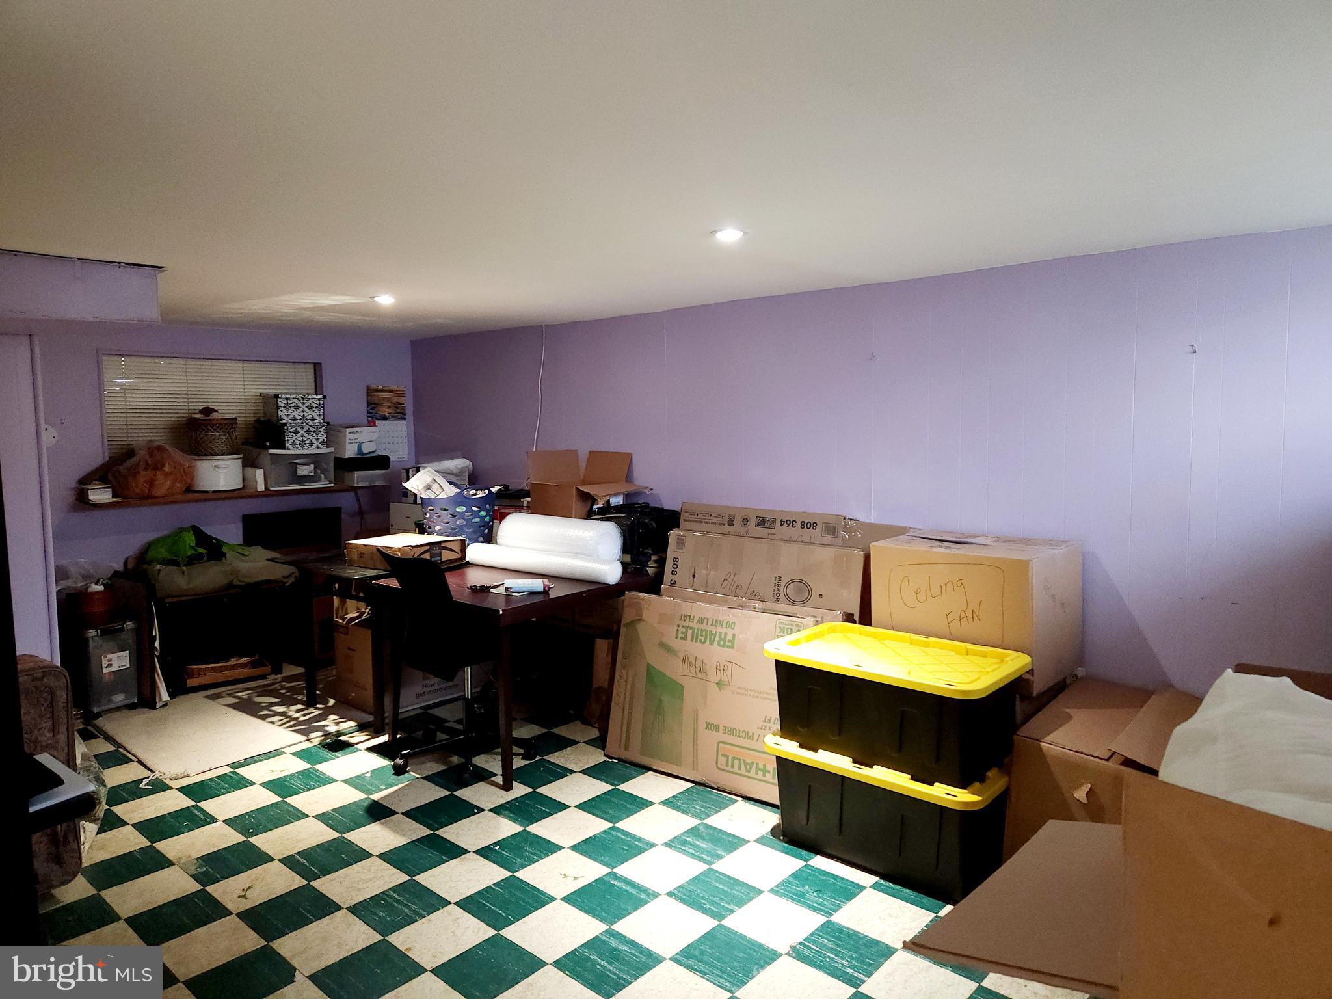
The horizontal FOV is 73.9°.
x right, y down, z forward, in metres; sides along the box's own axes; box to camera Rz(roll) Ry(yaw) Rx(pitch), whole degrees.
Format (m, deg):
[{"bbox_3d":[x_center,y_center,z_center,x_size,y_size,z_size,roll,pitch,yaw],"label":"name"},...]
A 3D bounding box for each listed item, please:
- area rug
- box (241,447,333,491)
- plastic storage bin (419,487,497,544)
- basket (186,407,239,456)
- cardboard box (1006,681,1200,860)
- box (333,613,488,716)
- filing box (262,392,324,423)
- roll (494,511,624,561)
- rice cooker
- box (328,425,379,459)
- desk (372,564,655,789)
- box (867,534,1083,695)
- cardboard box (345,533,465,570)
[{"bbox_3d":[-2.052,1.083,4.533,1.140,0.012,1.270,4,7,42],"label":"area rug"},{"bbox_3d":[-2.291,-0.193,5.380,0.355,0.225,0.390,4,7,42],"label":"box"},{"bbox_3d":[-1.126,0.099,4.798,0.400,0.370,0.400,-4,6,-30],"label":"plastic storage bin"},{"bbox_3d":[-2.613,-0.390,5.103,0.268,0.280,0.268,4,7,42],"label":"basket"},{"bbox_3d":[1.503,0.951,2.804,0.710,0.480,0.560,-6,8,-44],"label":"cardboard box"},{"bbox_3d":[-1.381,0.834,4.786,0.615,0.425,0.450,-6,8,-43],"label":"box"},{"bbox_3d":[-2.287,-0.558,5.428,0.215,0.174,0.308,4,7,42],"label":"filing box"},{"bbox_3d":[-0.543,0.193,4.456,0.615,0.200,0.200,3,7,32],"label":"roll"},{"bbox_3d":[-2.585,-0.152,5.095,0.320,0.210,0.310,4,7,42],"label":"rice cooker"},{"bbox_3d":[-2.031,-0.369,5.751,0.240,0.188,0.210,4,7,42],"label":"box"},{"bbox_3d":[-0.703,0.739,4.168,0.950,0.737,0.930,4,7,40],"label":"desk"},{"bbox_3d":[1.133,0.390,3.269,0.617,0.456,0.430,4,8,44],"label":"box"},{"bbox_3d":[-1.297,0.266,4.430,0.455,0.121,0.356,2,6,29],"label":"cardboard box"}]

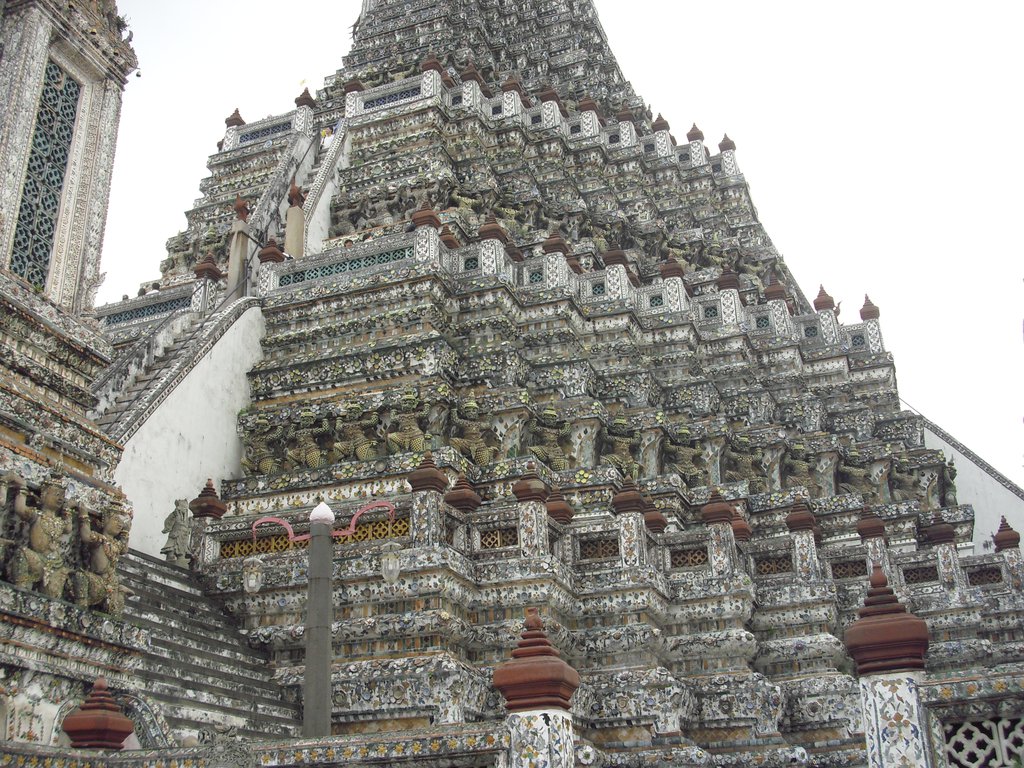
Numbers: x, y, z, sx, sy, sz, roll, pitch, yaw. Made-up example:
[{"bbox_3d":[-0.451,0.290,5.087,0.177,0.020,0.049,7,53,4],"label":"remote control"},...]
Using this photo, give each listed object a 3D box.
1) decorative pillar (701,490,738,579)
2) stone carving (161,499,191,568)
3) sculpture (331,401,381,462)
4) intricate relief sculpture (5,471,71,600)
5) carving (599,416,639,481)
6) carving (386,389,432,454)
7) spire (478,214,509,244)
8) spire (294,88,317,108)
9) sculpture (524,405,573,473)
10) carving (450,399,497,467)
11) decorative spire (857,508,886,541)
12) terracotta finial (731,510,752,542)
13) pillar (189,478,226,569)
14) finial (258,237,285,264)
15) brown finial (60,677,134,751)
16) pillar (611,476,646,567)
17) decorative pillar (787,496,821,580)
[{"bbox_3d":[3.758,2.689,20.348,0.500,1.683,0.500,-10,-25,19],"label":"decorative pillar"},{"bbox_3d":[-5.265,2.346,17.640,0.288,1.188,0.396,-20,-30,37],"label":"stone carving"},{"bbox_3d":[-2.824,0.839,20.283,0.804,1.164,0.432,-10,-25,19],"label":"sculpture"},{"bbox_3d":[-4.857,1.550,11.579,0.300,1.356,0.600,-10,-25,19],"label":"intricate relief sculpture"},{"bbox_3d":[2.206,1.344,23.045,0.756,1.417,0.473,-10,-24,18],"label":"carving"},{"bbox_3d":[-1.924,0.754,21.097,0.787,1.449,0.473,-10,-24,18],"label":"carving"},{"bbox_3d":[-0.408,-3.250,23.263,0.468,0.600,0.468,-10,-25,19],"label":"spire"},{"bbox_3d":[-5.473,-7.594,29.877,0.444,0.600,0.444,-10,-25,19],"label":"spire"},{"bbox_3d":[0.740,1.076,22.762,0.880,1.420,0.450,-10,-25,19],"label":"sculpture"},{"bbox_3d":[-0.704,0.869,20.566,0.804,1.224,0.432,-10,-25,19],"label":"carving"},{"bbox_3d":[6.896,2.684,21.573,0.500,0.701,0.500,-10,-25,19],"label":"decorative spire"},{"bbox_3d":[4.006,2.522,20.150,0.450,0.620,0.450,-10,-25,17],"label":"terracotta finial"},{"bbox_3d":[-4.842,2.202,17.852,0.465,1.470,0.465,-10,-25,17],"label":"pillar"},{"bbox_3d":[-4.944,-2.780,23.181,0.440,0.630,0.440,-10,-25,17],"label":"finial"},{"bbox_3d":[-3.558,2.837,9.717,0.440,0.580,0.440,-10,-25,17],"label":"brown finial"},{"bbox_3d":[2.100,2.394,19.595,0.504,1.682,0.504,-10,-24,18],"label":"pillar"},{"bbox_3d":[5.445,2.879,20.994,0.504,1.682,0.504,-10,-24,18],"label":"decorative pillar"}]

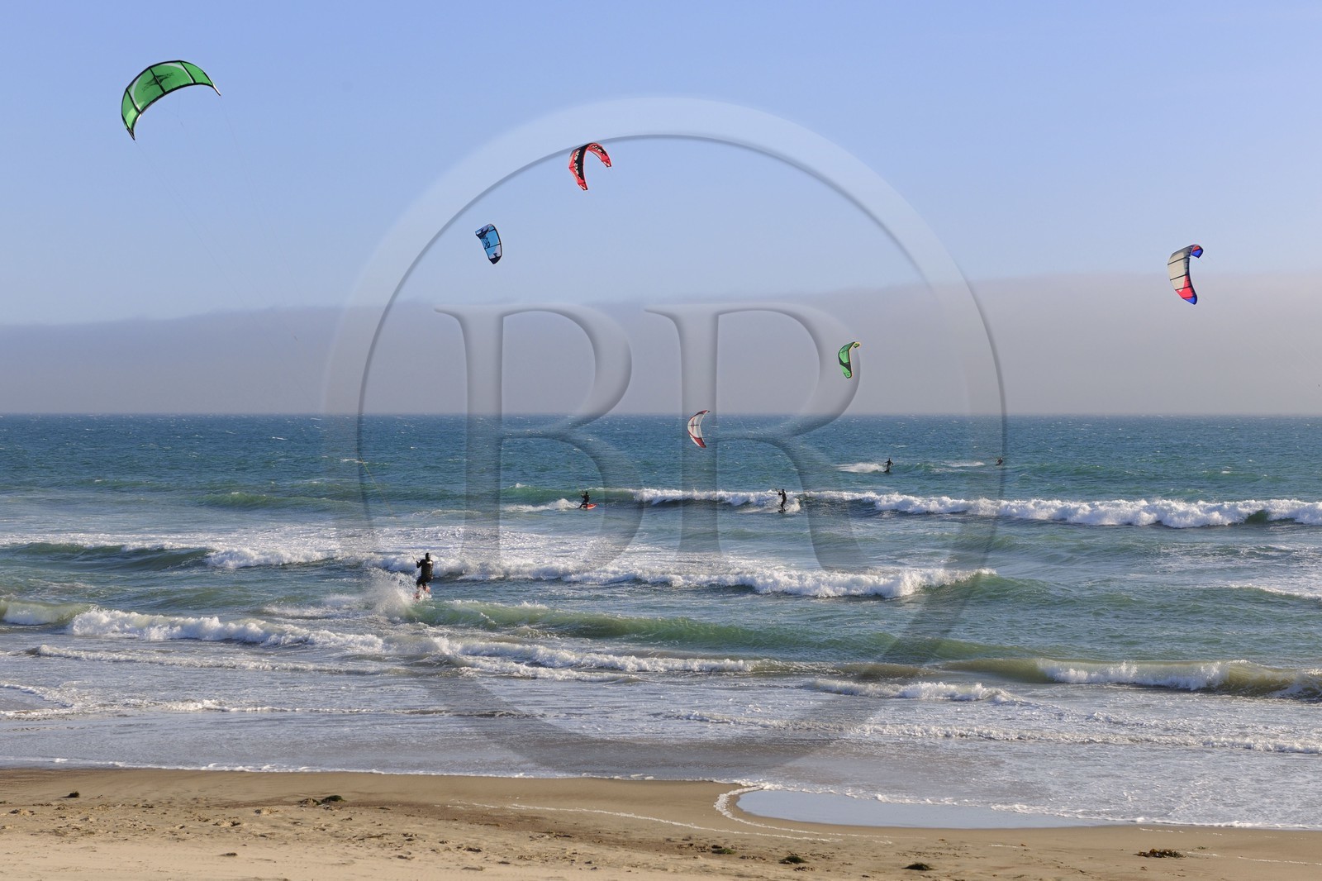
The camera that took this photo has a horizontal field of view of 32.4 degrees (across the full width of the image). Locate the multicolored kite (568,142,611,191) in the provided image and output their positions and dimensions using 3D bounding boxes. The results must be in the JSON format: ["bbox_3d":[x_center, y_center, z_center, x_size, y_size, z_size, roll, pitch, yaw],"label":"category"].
[{"bbox_3d":[-4.750,-18.370,151.000,1.350,2.400,4.200,-13,23,31],"label":"multicolored kite"}]

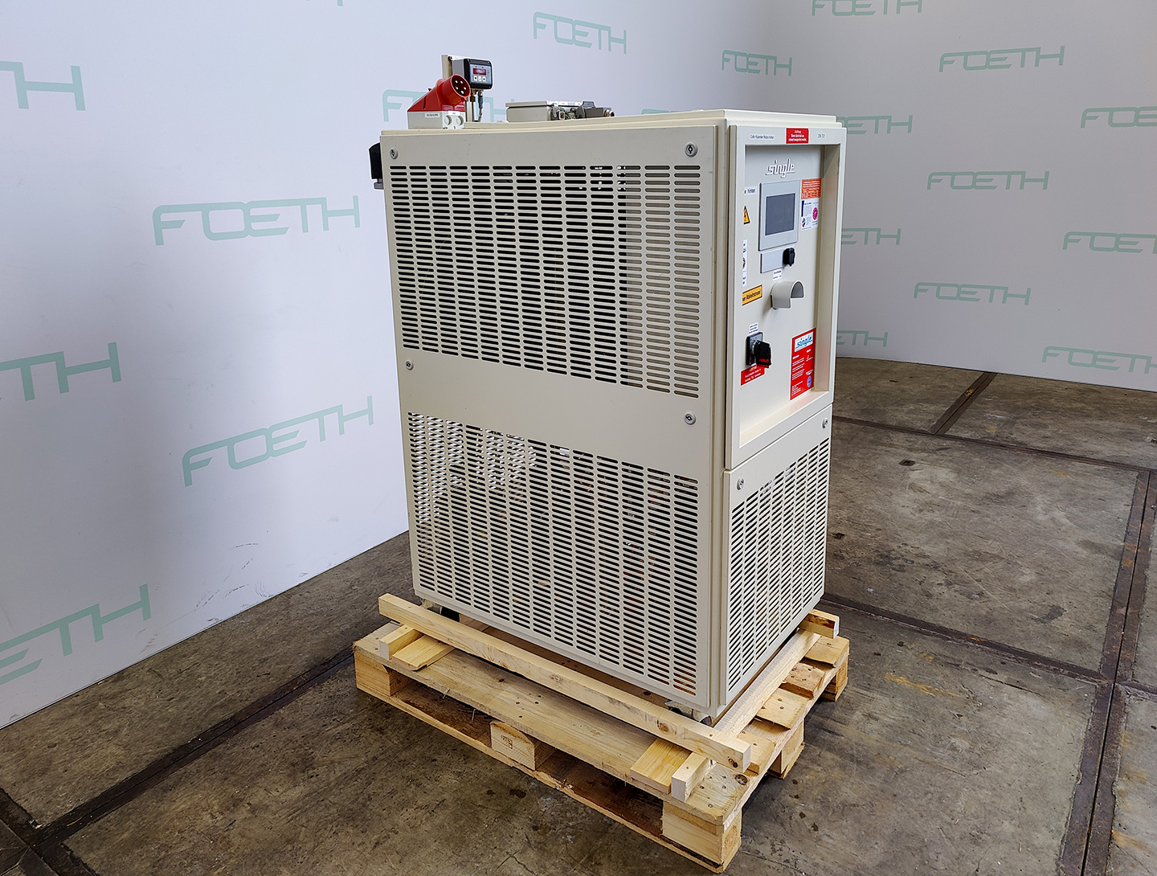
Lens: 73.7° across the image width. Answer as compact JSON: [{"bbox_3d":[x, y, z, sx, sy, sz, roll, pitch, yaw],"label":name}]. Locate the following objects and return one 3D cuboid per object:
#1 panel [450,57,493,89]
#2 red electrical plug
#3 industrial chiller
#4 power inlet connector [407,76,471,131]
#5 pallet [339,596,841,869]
[{"bbox_3d":[-0.275,-0.936,1.995,0.060,0.072,0.090,11,22,35],"label":"panel"},{"bbox_3d":[-0.344,-0.849,1.907,0.150,0.084,0.082,11,22,35],"label":"red electrical plug"},{"bbox_3d":[0.090,-0.070,2.101,1.027,1.441,0.605,11,22,35],"label":"industrial chiller"},{"bbox_3d":[-0.344,-0.831,1.913,0.150,0.122,0.082,11,22,35],"label":"power inlet connector"},{"bbox_3d":[0.058,0.640,2.336,1.225,0.260,0.820,11,22,34],"label":"pallet"}]

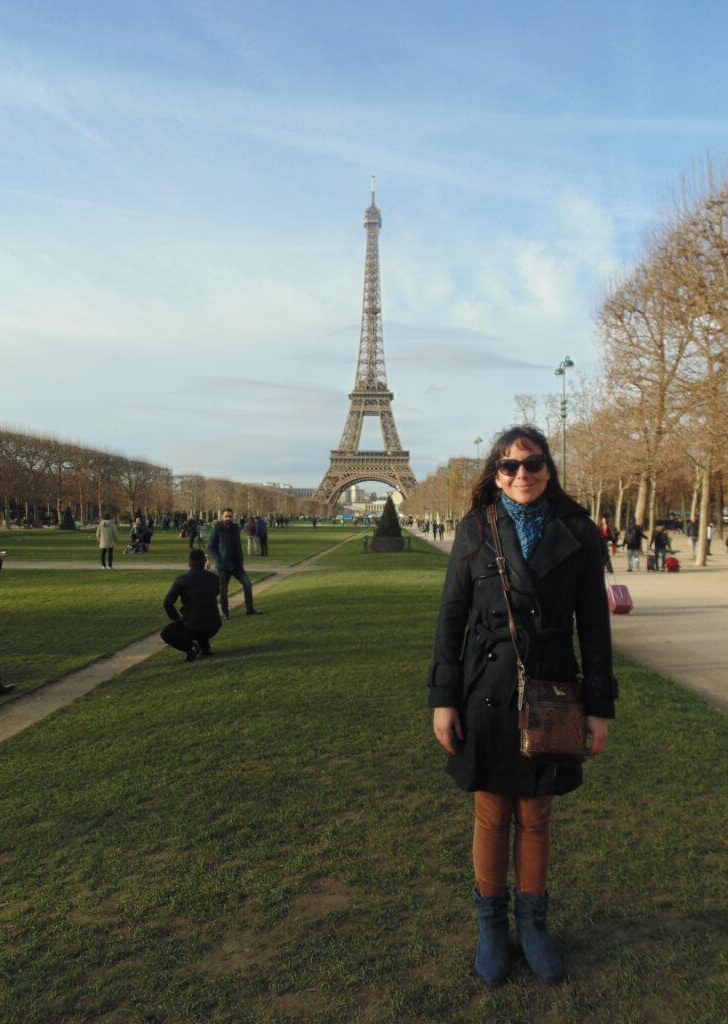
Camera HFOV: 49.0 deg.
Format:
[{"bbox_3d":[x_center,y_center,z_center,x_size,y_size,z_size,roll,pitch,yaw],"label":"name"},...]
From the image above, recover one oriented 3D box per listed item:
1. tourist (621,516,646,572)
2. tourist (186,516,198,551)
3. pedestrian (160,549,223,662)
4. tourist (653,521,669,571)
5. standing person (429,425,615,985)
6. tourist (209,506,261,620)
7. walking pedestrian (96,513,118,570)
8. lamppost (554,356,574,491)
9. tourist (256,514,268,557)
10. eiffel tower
[{"bbox_3d":[8.537,1.030,25.300,0.720,1.742,0.500,0,-1,0],"label":"tourist"},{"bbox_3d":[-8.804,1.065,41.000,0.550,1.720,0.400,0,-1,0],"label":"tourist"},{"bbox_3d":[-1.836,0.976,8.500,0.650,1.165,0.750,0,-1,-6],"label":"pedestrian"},{"bbox_3d":[9.392,1.125,25.300,0.520,1.552,0.400,0,-1,3],"label":"tourist"},{"bbox_3d":[0.485,0.578,2.460,0.580,1.694,0.400,0,-1,12],"label":"standing person"},{"bbox_3d":[-2.058,0.810,12.500,0.780,1.714,0.520,1,-1,-24],"label":"tourist"},{"bbox_3d":[-7.707,0.901,24.000,0.580,1.683,0.380,0,-1,0],"label":"walking pedestrian"},{"bbox_3d":[11.547,-3.427,46.000,1.100,11.058,0.600,0,-1,0],"label":"lamppost"},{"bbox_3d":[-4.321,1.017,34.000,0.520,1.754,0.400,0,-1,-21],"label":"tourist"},{"bbox_3d":[7.800,-151.500,750.000,125.000,326.000,125.000,0,-1,2],"label":"eiffel tower"}]

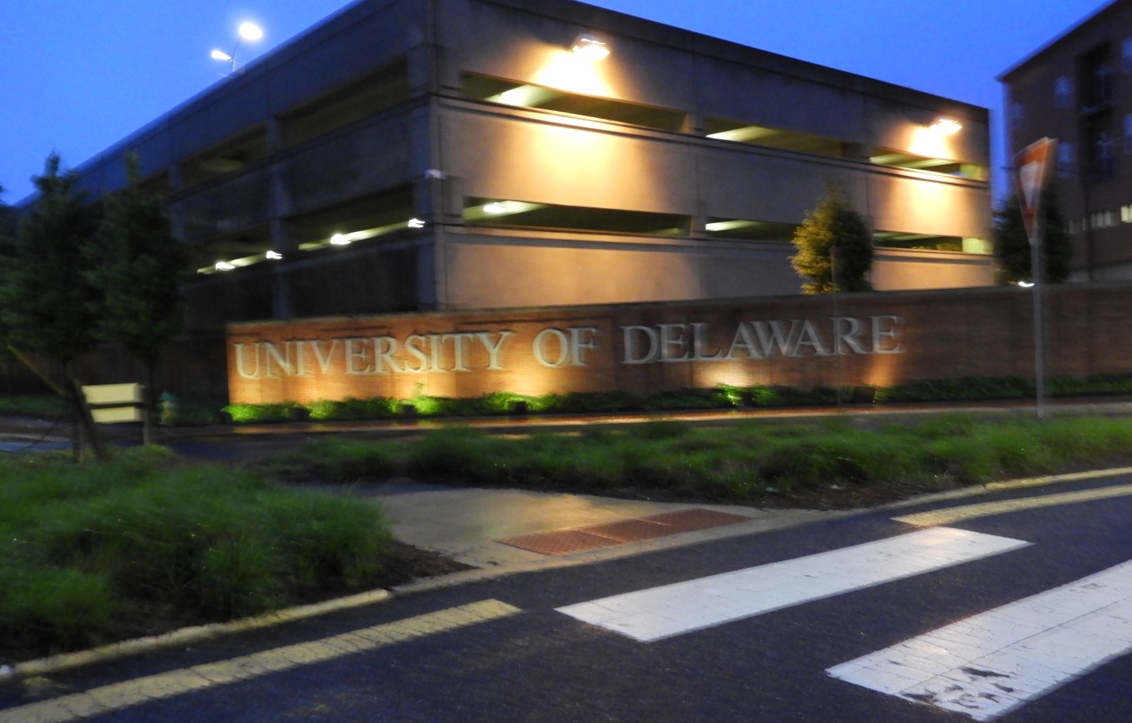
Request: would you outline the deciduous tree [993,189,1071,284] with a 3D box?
[{"bbox_3d":[12.680,-2.218,26.541,2.126,4.908,2.126,-2,1,0],"label":"deciduous tree"}]

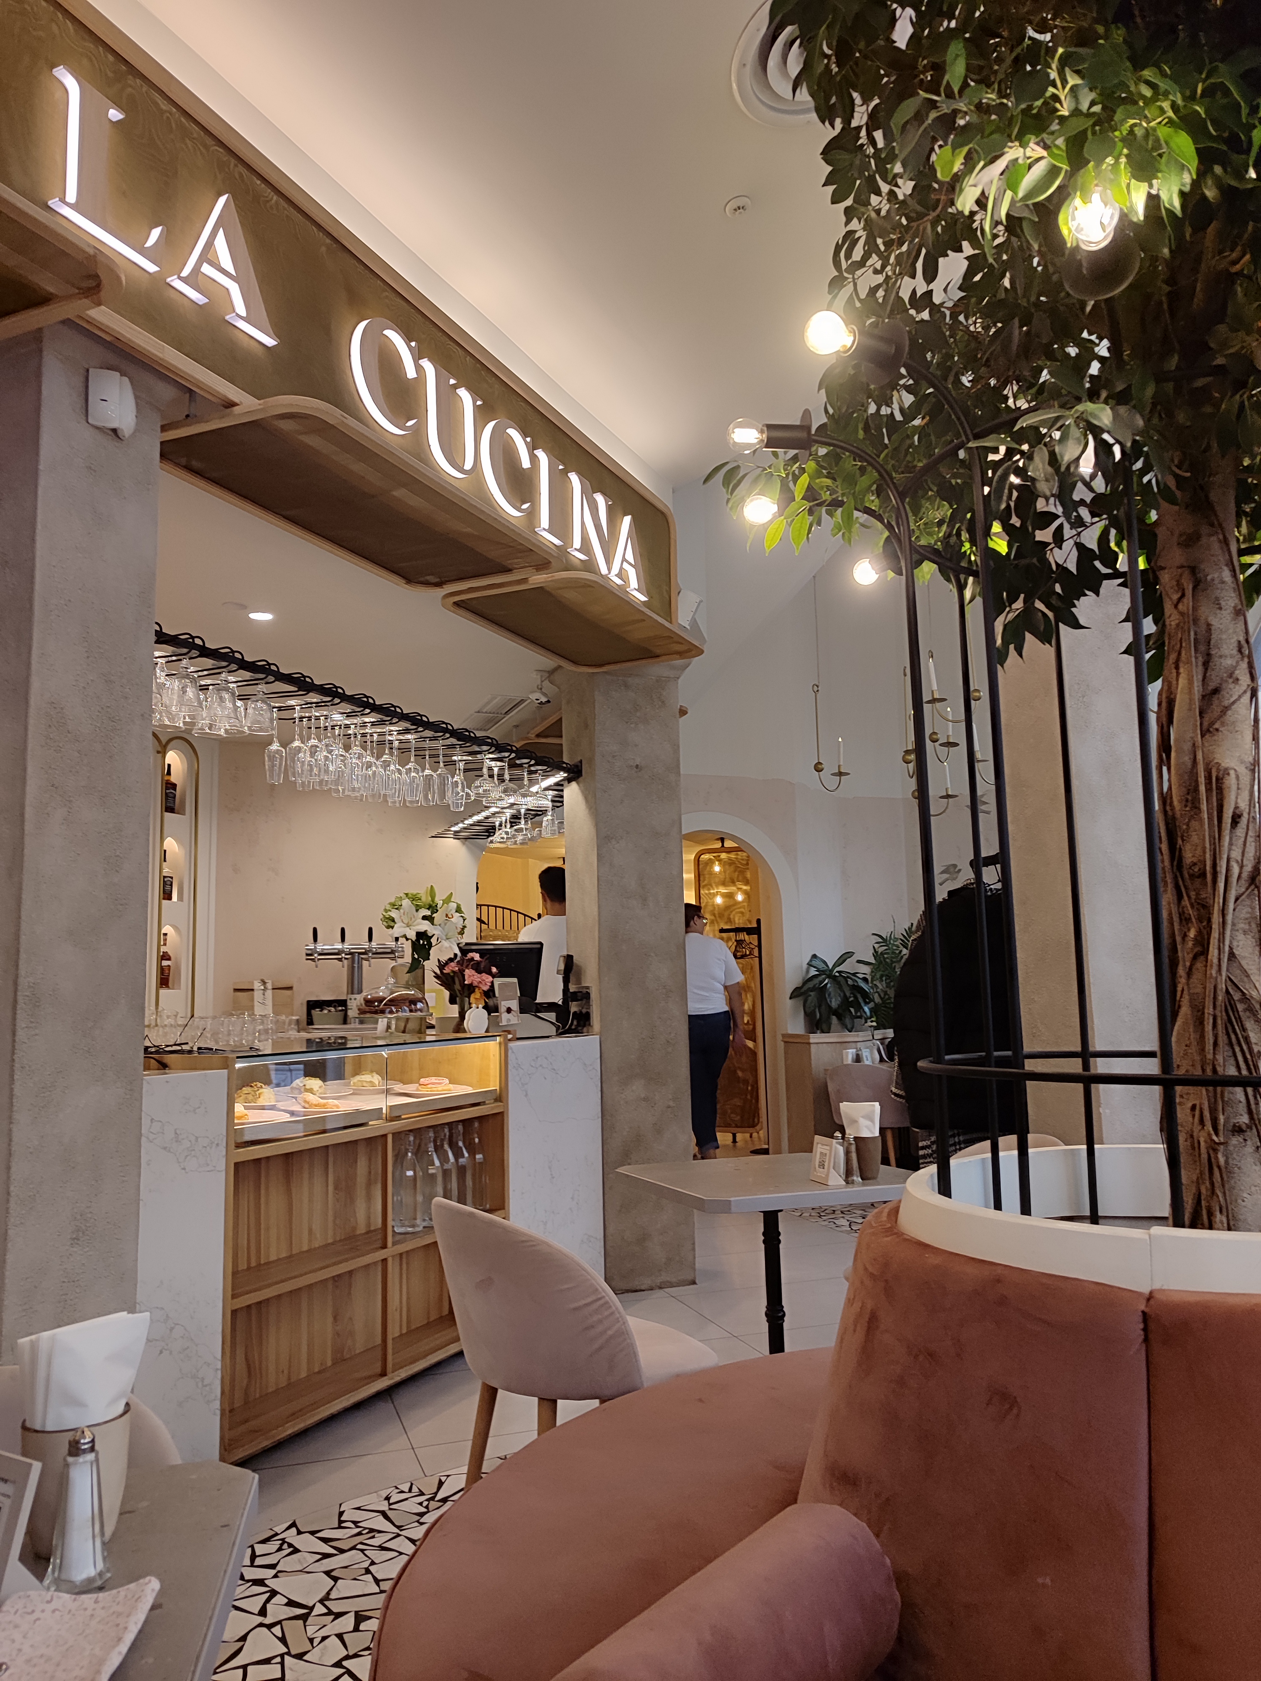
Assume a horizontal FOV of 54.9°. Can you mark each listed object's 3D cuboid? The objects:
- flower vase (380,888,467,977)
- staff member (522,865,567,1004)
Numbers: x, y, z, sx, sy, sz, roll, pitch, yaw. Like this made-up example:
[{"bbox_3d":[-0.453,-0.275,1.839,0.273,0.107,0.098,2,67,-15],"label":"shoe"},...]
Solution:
[{"bbox_3d":[-0.850,0.372,4.988,0.340,0.340,0.310,0,-7,-10],"label":"flower vase"},{"bbox_3d":[-0.355,1.030,6.030,0.500,1.807,0.320,0,-7,-10],"label":"staff member"}]

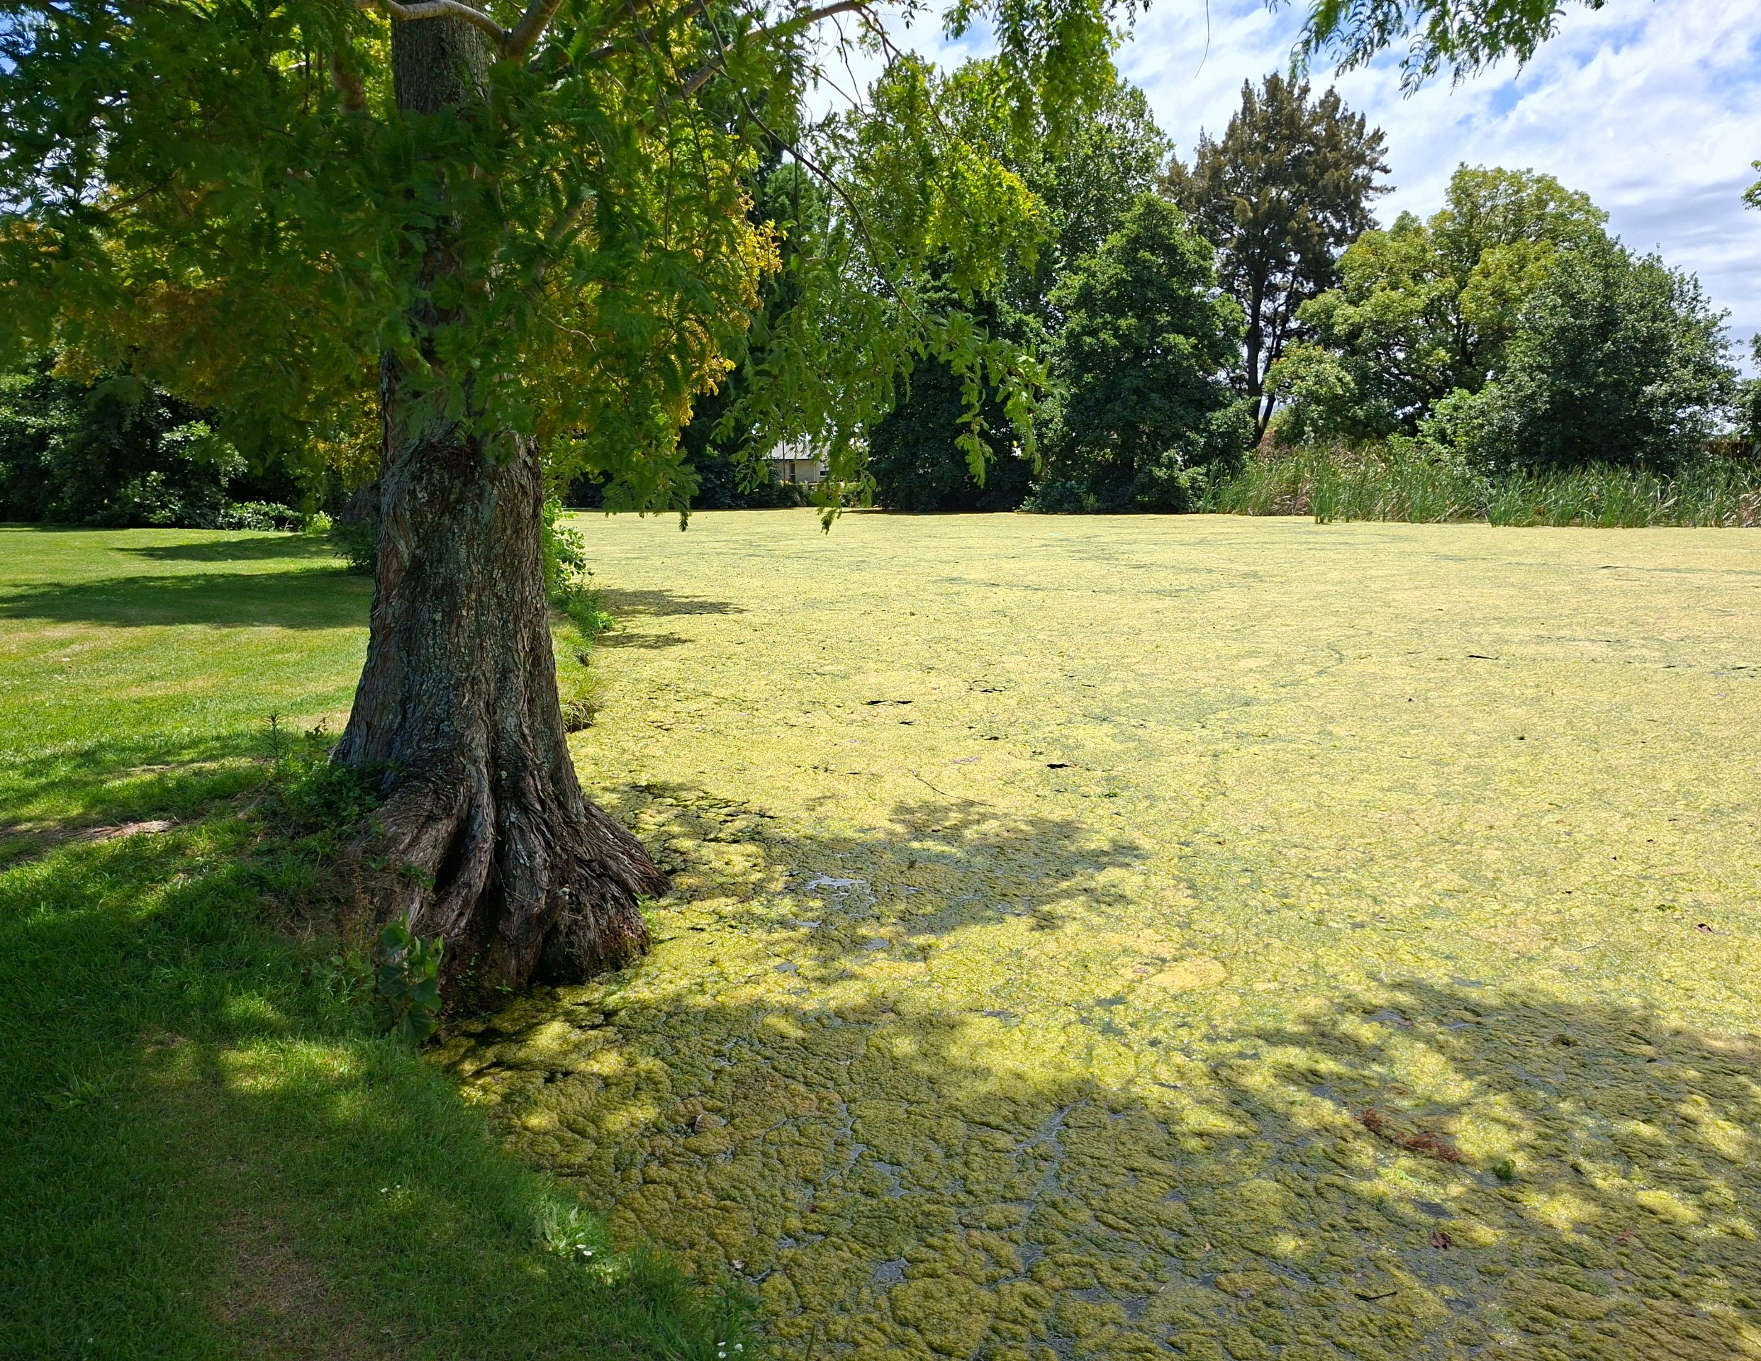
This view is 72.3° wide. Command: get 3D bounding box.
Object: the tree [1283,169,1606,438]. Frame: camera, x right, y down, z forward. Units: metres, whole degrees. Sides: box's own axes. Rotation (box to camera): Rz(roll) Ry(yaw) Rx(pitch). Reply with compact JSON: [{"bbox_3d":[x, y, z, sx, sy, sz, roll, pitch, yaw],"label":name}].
[{"bbox_3d":[22.283,-13.789,48.845,12.089,13.133,10.880,4,11,23],"label":"tree"}]

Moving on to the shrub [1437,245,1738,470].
[{"bbox_3d":[23.447,-9.984,40.378,8.572,8.892,7.543,6,11,29],"label":"shrub"}]

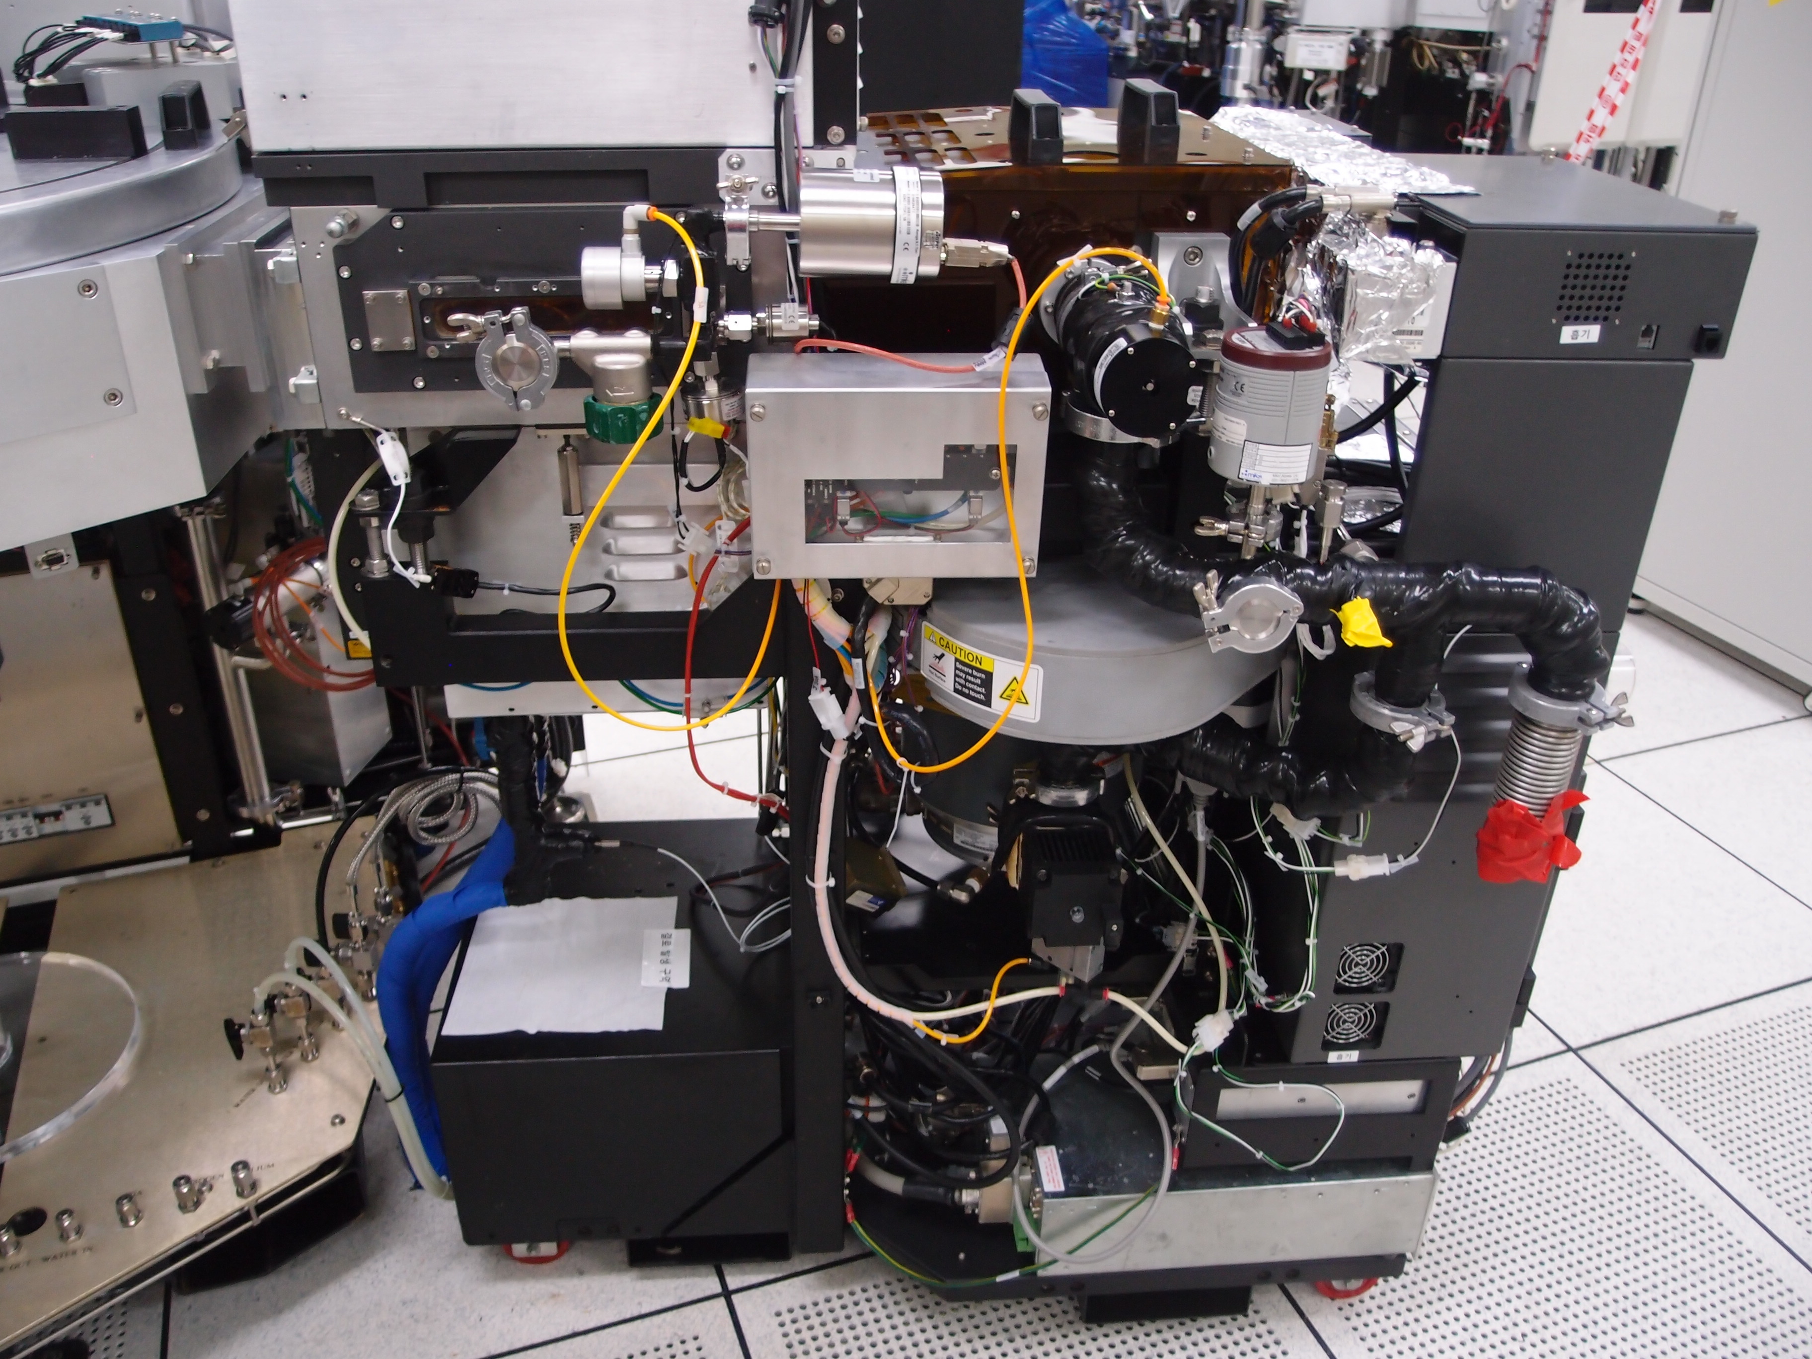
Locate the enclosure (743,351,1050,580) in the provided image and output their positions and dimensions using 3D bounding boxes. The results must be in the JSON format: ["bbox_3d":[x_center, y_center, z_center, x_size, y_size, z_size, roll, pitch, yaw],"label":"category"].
[{"bbox_3d":[-0.009,-0.170,1.167,0.226,0.153,0.095,-1,29,-4],"label":"enclosure"}]

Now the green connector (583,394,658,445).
[{"bbox_3d":[-0.224,-0.203,1.150,0.056,0.027,0.056,-1,29,-4],"label":"green connector"}]

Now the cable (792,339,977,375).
[{"bbox_3d":[-0.017,-0.256,1.162,0.146,0.023,0.050,-1,29,-4],"label":"cable"}]

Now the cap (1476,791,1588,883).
[{"bbox_3d":[0.522,0.131,1.225,0.084,0.064,0.066,-1,29,-4],"label":"cap"}]

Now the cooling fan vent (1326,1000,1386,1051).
[{"bbox_3d":[0.441,0.335,1.447,0.061,0.061,0.015,-1,29,-4],"label":"cooling fan vent"}]

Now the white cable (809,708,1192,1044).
[{"bbox_3d":[0.096,0.197,1.421,0.380,0.385,0.080,-1,29,-4],"label":"white cable"}]

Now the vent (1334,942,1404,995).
[{"bbox_3d":[0.443,0.275,1.413,0.061,0.062,0.015,-1,29,-4],"label":"vent"}]

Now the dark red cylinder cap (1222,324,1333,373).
[{"bbox_3d":[0.292,-0.260,1.153,0.087,0.015,0.087,1,28,-1],"label":"dark red cylinder cap"}]

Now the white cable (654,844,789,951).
[{"bbox_3d":[-0.225,0.255,1.784,0.175,0.040,0.190,-1,29,-4],"label":"white cable"}]

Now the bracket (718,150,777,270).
[{"bbox_3d":[-0.116,-0.344,1.076,0.043,0.090,0.050,-1,29,-4],"label":"bracket"}]

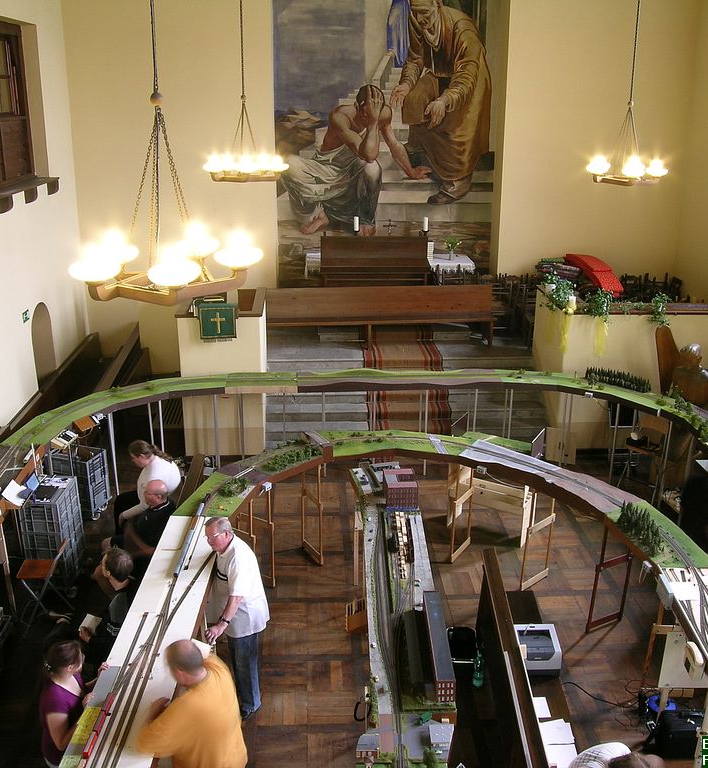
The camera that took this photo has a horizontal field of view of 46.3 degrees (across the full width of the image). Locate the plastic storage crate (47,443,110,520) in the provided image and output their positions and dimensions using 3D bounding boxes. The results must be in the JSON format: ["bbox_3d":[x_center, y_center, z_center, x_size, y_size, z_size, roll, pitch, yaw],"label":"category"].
[{"bbox_3d":[-3.168,1.118,9.583,0.580,0.720,0.385,8,21,19],"label":"plastic storage crate"}]

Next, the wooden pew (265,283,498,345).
[{"bbox_3d":[0.292,-1.032,12.453,3.650,0.890,0.460,-2,20,-7],"label":"wooden pew"}]

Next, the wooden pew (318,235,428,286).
[{"bbox_3d":[0.322,-1.836,12.914,1.700,0.980,0.500,-1,19,-3],"label":"wooden pew"}]

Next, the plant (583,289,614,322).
[{"bbox_3d":[3.232,-1.036,10.939,0.410,0.380,0.370,-1,19,-3],"label":"plant"}]

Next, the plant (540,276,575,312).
[{"bbox_3d":[2.761,-1.217,11.261,0.430,0.400,0.430,-1,19,-3],"label":"plant"}]

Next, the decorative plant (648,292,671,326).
[{"bbox_3d":[4.070,-0.994,11.004,0.290,0.390,0.280,-1,19,-3],"label":"decorative plant"}]

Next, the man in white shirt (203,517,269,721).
[{"bbox_3d":[-0.863,1.765,6.297,0.480,1.720,0.520,-7,21,-20],"label":"man in white shirt"}]

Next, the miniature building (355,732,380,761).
[{"bbox_3d":[0.075,1.958,4.509,0.130,0.110,0.115,-1,19,-3],"label":"miniature building"}]

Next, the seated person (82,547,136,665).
[{"bbox_3d":[-1.927,1.907,6.548,0.800,1.270,0.550,4,20,10],"label":"seated person"}]

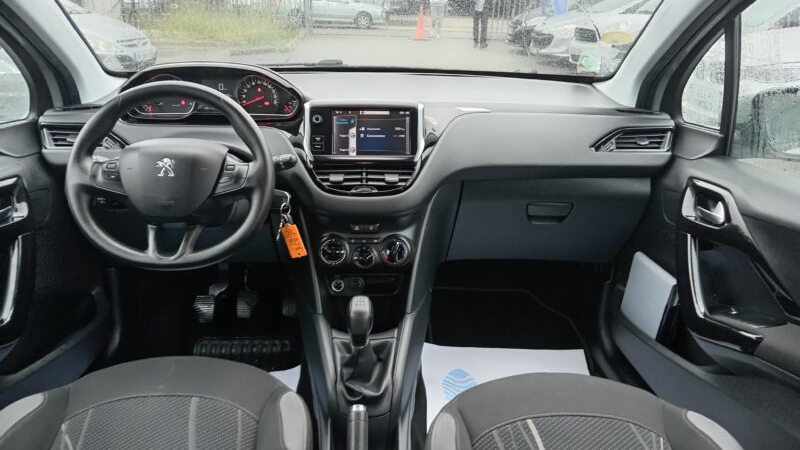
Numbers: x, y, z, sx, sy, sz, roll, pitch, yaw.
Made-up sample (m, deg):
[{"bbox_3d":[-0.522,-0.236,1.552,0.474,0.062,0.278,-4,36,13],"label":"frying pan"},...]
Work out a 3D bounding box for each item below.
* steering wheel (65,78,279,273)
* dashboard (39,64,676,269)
[{"bbox_3d":[-0.392,-0.085,1.010,0.352,0.328,0.115,0,2,-3],"label":"steering wheel"},{"bbox_3d":[-0.079,-0.171,1.366,1.390,0.430,0.560,0,22,-3],"label":"dashboard"}]

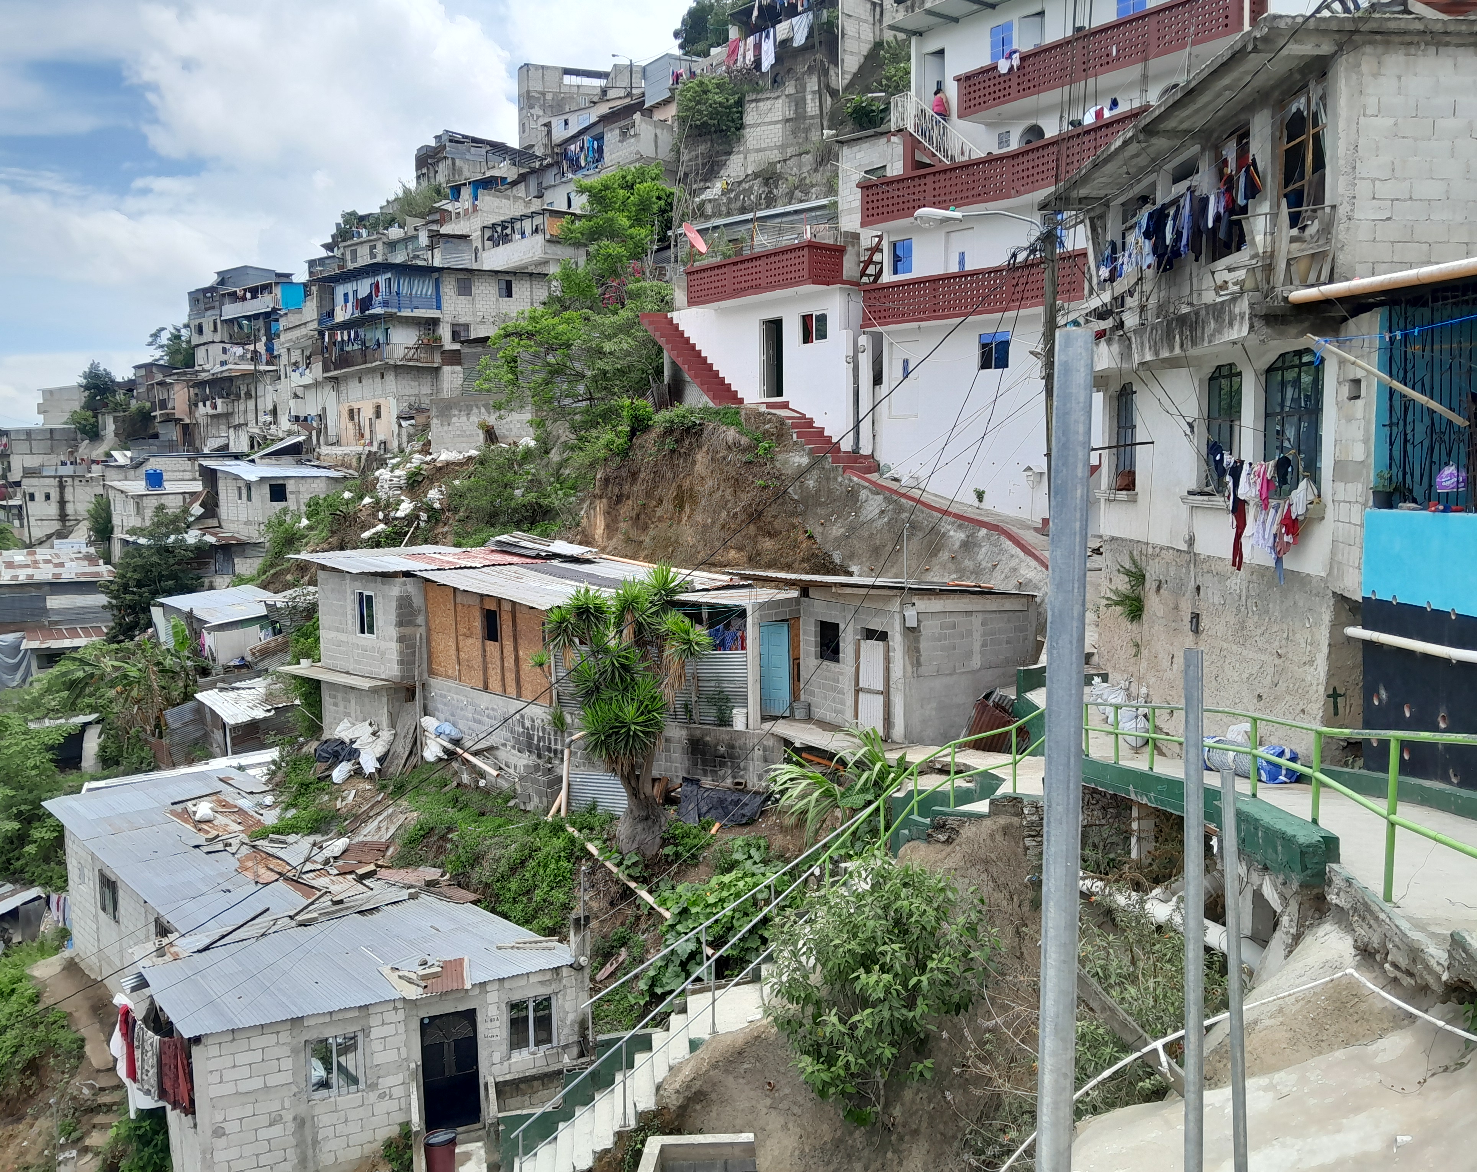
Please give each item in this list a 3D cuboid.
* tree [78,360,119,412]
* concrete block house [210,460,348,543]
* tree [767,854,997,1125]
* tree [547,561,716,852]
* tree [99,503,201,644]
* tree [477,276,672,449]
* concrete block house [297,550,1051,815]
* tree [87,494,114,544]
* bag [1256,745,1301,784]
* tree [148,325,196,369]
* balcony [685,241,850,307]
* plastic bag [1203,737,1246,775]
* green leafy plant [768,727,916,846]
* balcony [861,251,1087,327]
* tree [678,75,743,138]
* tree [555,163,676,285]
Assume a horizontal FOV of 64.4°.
[{"bbox_3d":[-59.264,-18.474,108.631,3.600,4.800,3.600,-4,6,-28],"label":"tree"},{"bbox_3d":[-22.776,-4.256,58.169,4.700,3.400,4.900,5,8,44],"label":"concrete block house"},{"bbox_3d":[1.478,4.143,12.200,2.300,2.650,2.200,-1,6,0],"label":"tree"},{"bbox_3d":[-2.052,2.279,21.800,3.000,5.250,2.900,-1,6,0],"label":"tree"},{"bbox_3d":[-26.561,-0.580,53.145,4.300,6.100,4.200,-4,6,-26],"label":"tree"},{"bbox_3d":[-5.666,-7.604,40.500,6.600,5.800,5.500,-1,6,-6],"label":"tree"},{"bbox_3d":[-2.972,1.634,28.433,18.500,5.000,6.000,3,7,38],"label":"concrete block house"},{"bbox_3d":[-39.098,-4.112,71.871,1.500,3.100,1.500,-4,6,-28],"label":"tree"},{"bbox_3d":[5.517,1.829,12.000,0.430,0.360,0.450,-1,6,0],"label":"bag"},{"bbox_3d":[-50.731,-21.352,105.000,4.400,4.400,4.200,-3,6,-22],"label":"tree"},{"bbox_3d":[0.590,-8.175,31.330,1.300,1.100,5.300,-5,7,-39],"label":"balcony"},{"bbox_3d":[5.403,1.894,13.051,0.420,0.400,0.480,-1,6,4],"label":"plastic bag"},{"bbox_3d":[1.731,3.371,19.700,2.400,1.900,1.900,-1,6,0],"label":"green leafy plant"},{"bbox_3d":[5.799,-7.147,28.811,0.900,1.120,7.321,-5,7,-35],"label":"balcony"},{"bbox_3d":[-1.404,-24.496,60.000,3.500,3.400,3.300,-1,6,0],"label":"tree"},{"bbox_3d":[-4.385,-12.936,41.946,4.300,4.300,4.000,-2,6,-5],"label":"tree"}]

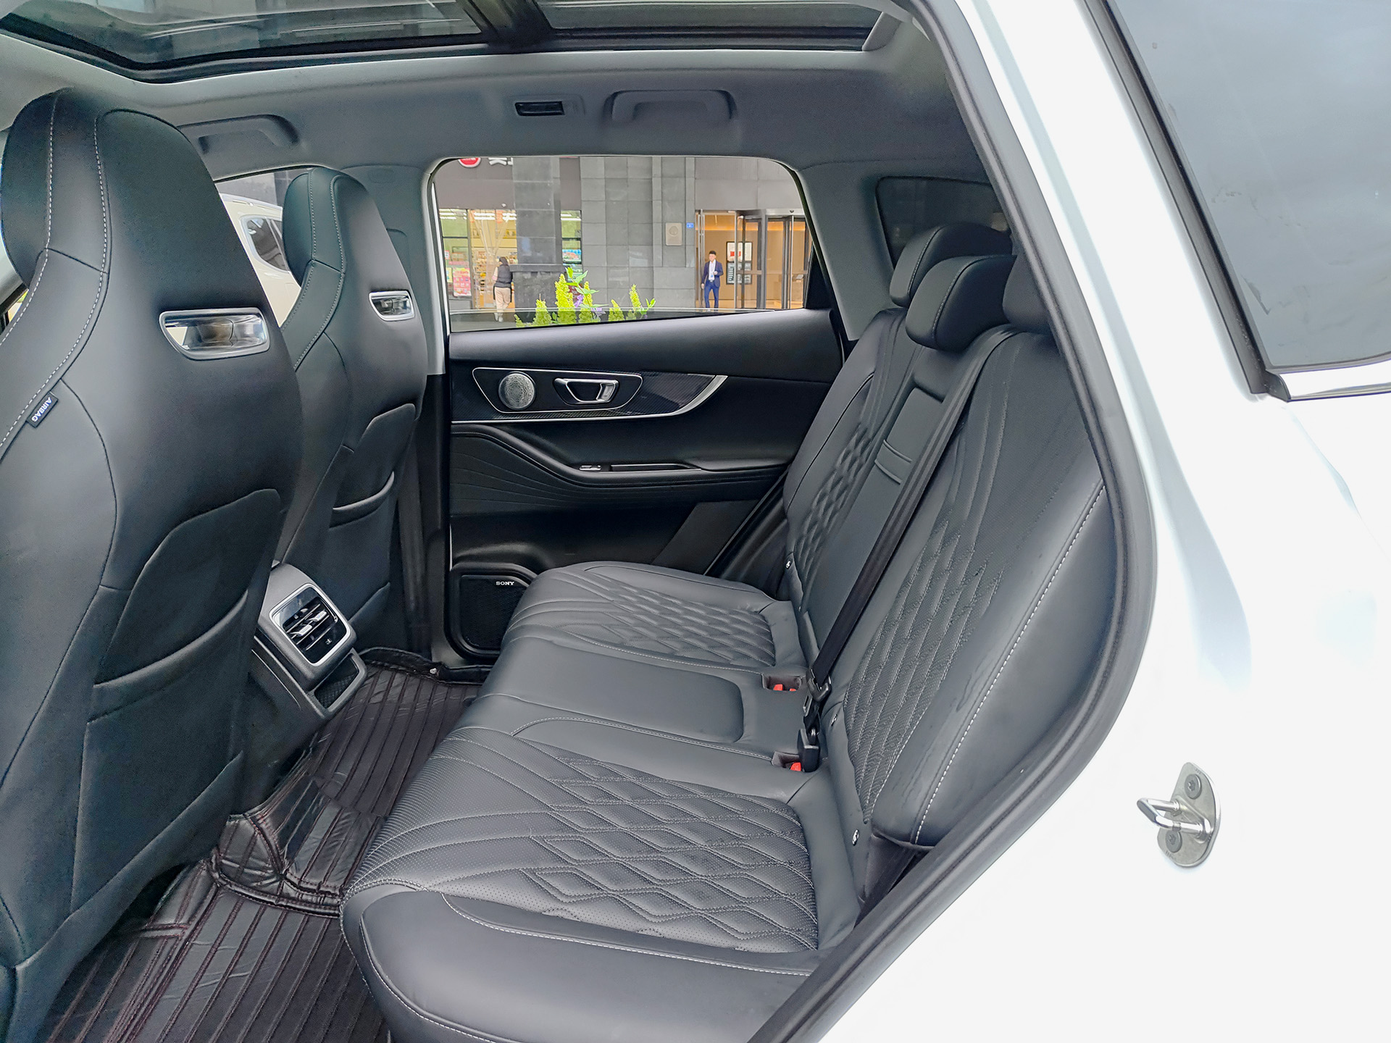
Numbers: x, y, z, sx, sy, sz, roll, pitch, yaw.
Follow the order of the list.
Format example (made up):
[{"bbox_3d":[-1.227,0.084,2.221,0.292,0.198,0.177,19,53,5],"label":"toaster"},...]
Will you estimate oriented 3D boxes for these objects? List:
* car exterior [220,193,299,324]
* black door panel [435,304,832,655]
[{"bbox_3d":[-3.973,-1.661,8.063,1.860,1.730,4.680,-1,15,-4],"label":"car exterior"},{"bbox_3d":[-0.117,-0.086,2.197,0.870,0.775,0.140,0,15,-1],"label":"black door panel"}]

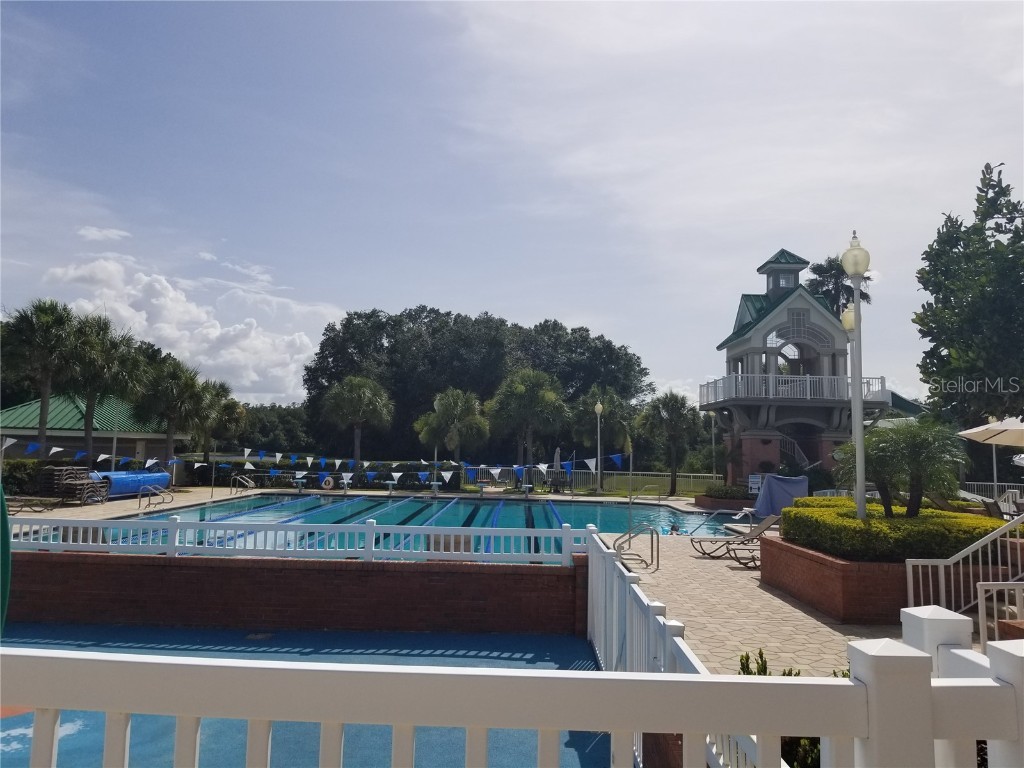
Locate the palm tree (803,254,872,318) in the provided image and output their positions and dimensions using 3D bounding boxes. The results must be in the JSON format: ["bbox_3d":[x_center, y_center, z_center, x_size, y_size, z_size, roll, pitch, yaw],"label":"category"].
[{"bbox_3d":[18.372,-0.510,43.033,3.841,13.729,3.841,1,-5,1],"label":"palm tree"}]

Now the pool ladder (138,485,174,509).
[{"bbox_3d":[-11.970,3.816,25.883,0.860,0.791,0.560,1,-5,1],"label":"pool ladder"}]

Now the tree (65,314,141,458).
[{"bbox_3d":[-17.872,0.832,33.230,3.509,7.758,3.509,1,-5,1],"label":"tree"}]

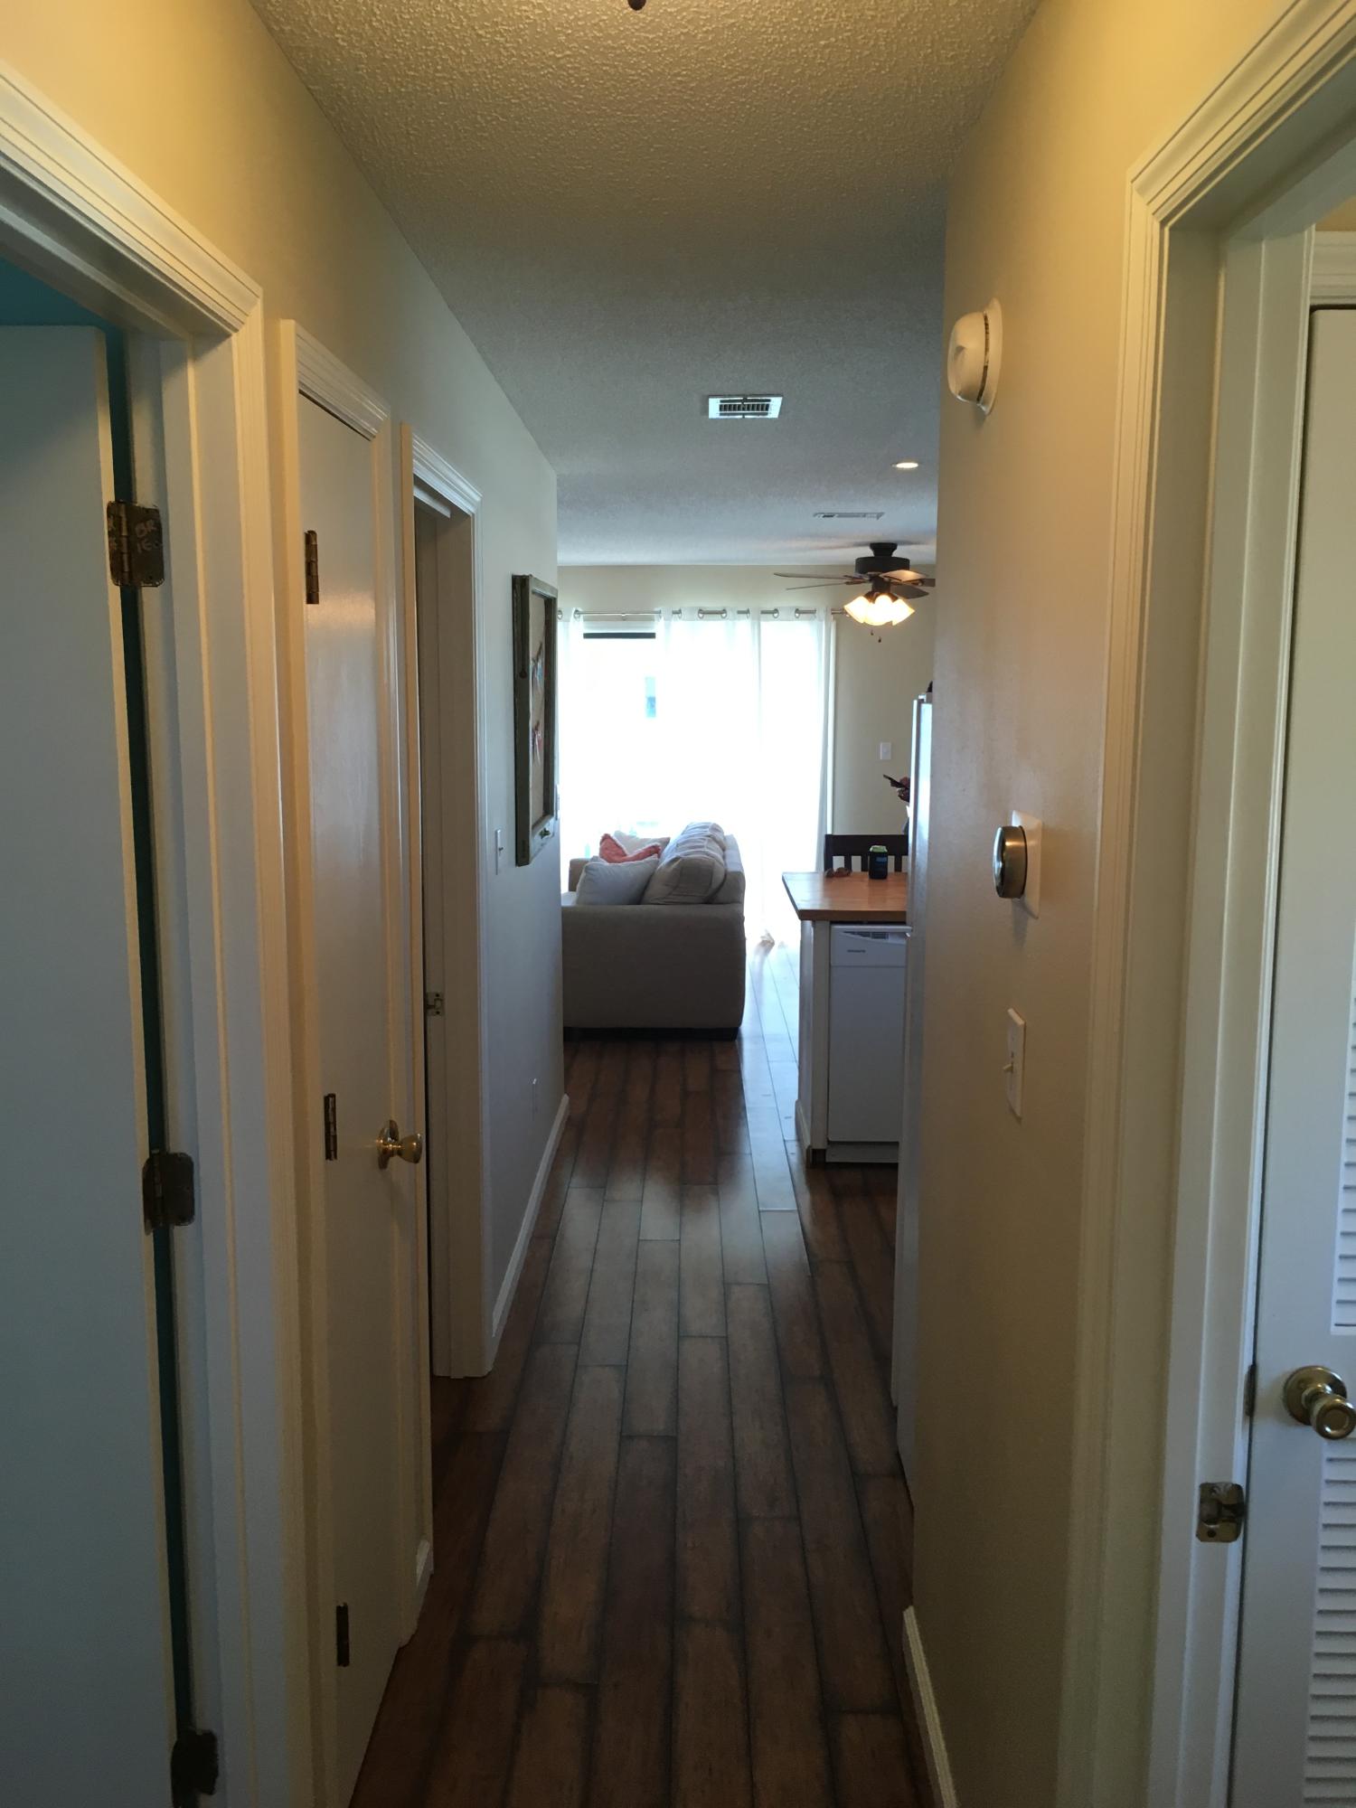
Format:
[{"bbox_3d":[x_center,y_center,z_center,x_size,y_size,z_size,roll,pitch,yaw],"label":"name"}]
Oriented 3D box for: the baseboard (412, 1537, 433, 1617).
[{"bbox_3d":[-0.470,1.241,2.804,0.015,0.090,0.150,0,9,0],"label":"baseboard"}]

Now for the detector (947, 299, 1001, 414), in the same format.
[{"bbox_3d":[0.379,-0.691,1.900,0.055,0.135,0.135,0,9,0],"label":"detector"}]

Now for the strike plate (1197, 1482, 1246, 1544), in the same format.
[{"bbox_3d":[0.483,0.540,1.348,0.043,0.058,0.006,0,9,0],"label":"strike plate"}]

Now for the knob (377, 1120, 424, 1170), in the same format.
[{"bbox_3d":[-0.453,0.403,2.511,0.068,0.072,0.068,0,9,0],"label":"knob"}]

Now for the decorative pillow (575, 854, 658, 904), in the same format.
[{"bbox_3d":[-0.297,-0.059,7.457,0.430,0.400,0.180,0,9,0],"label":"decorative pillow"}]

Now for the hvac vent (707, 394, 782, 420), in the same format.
[{"bbox_3d":[0.191,-1.391,4.280,0.207,0.020,0.350,0,9,0],"label":"hvac vent"}]

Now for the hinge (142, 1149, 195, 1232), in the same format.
[{"bbox_3d":[-0.576,0.324,1.710,0.055,0.090,0.030,0,9,0],"label":"hinge"}]

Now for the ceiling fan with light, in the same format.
[{"bbox_3d":[1.099,-1.714,8.127,1.310,0.460,1.310,0,9,0],"label":"ceiling fan with light"}]

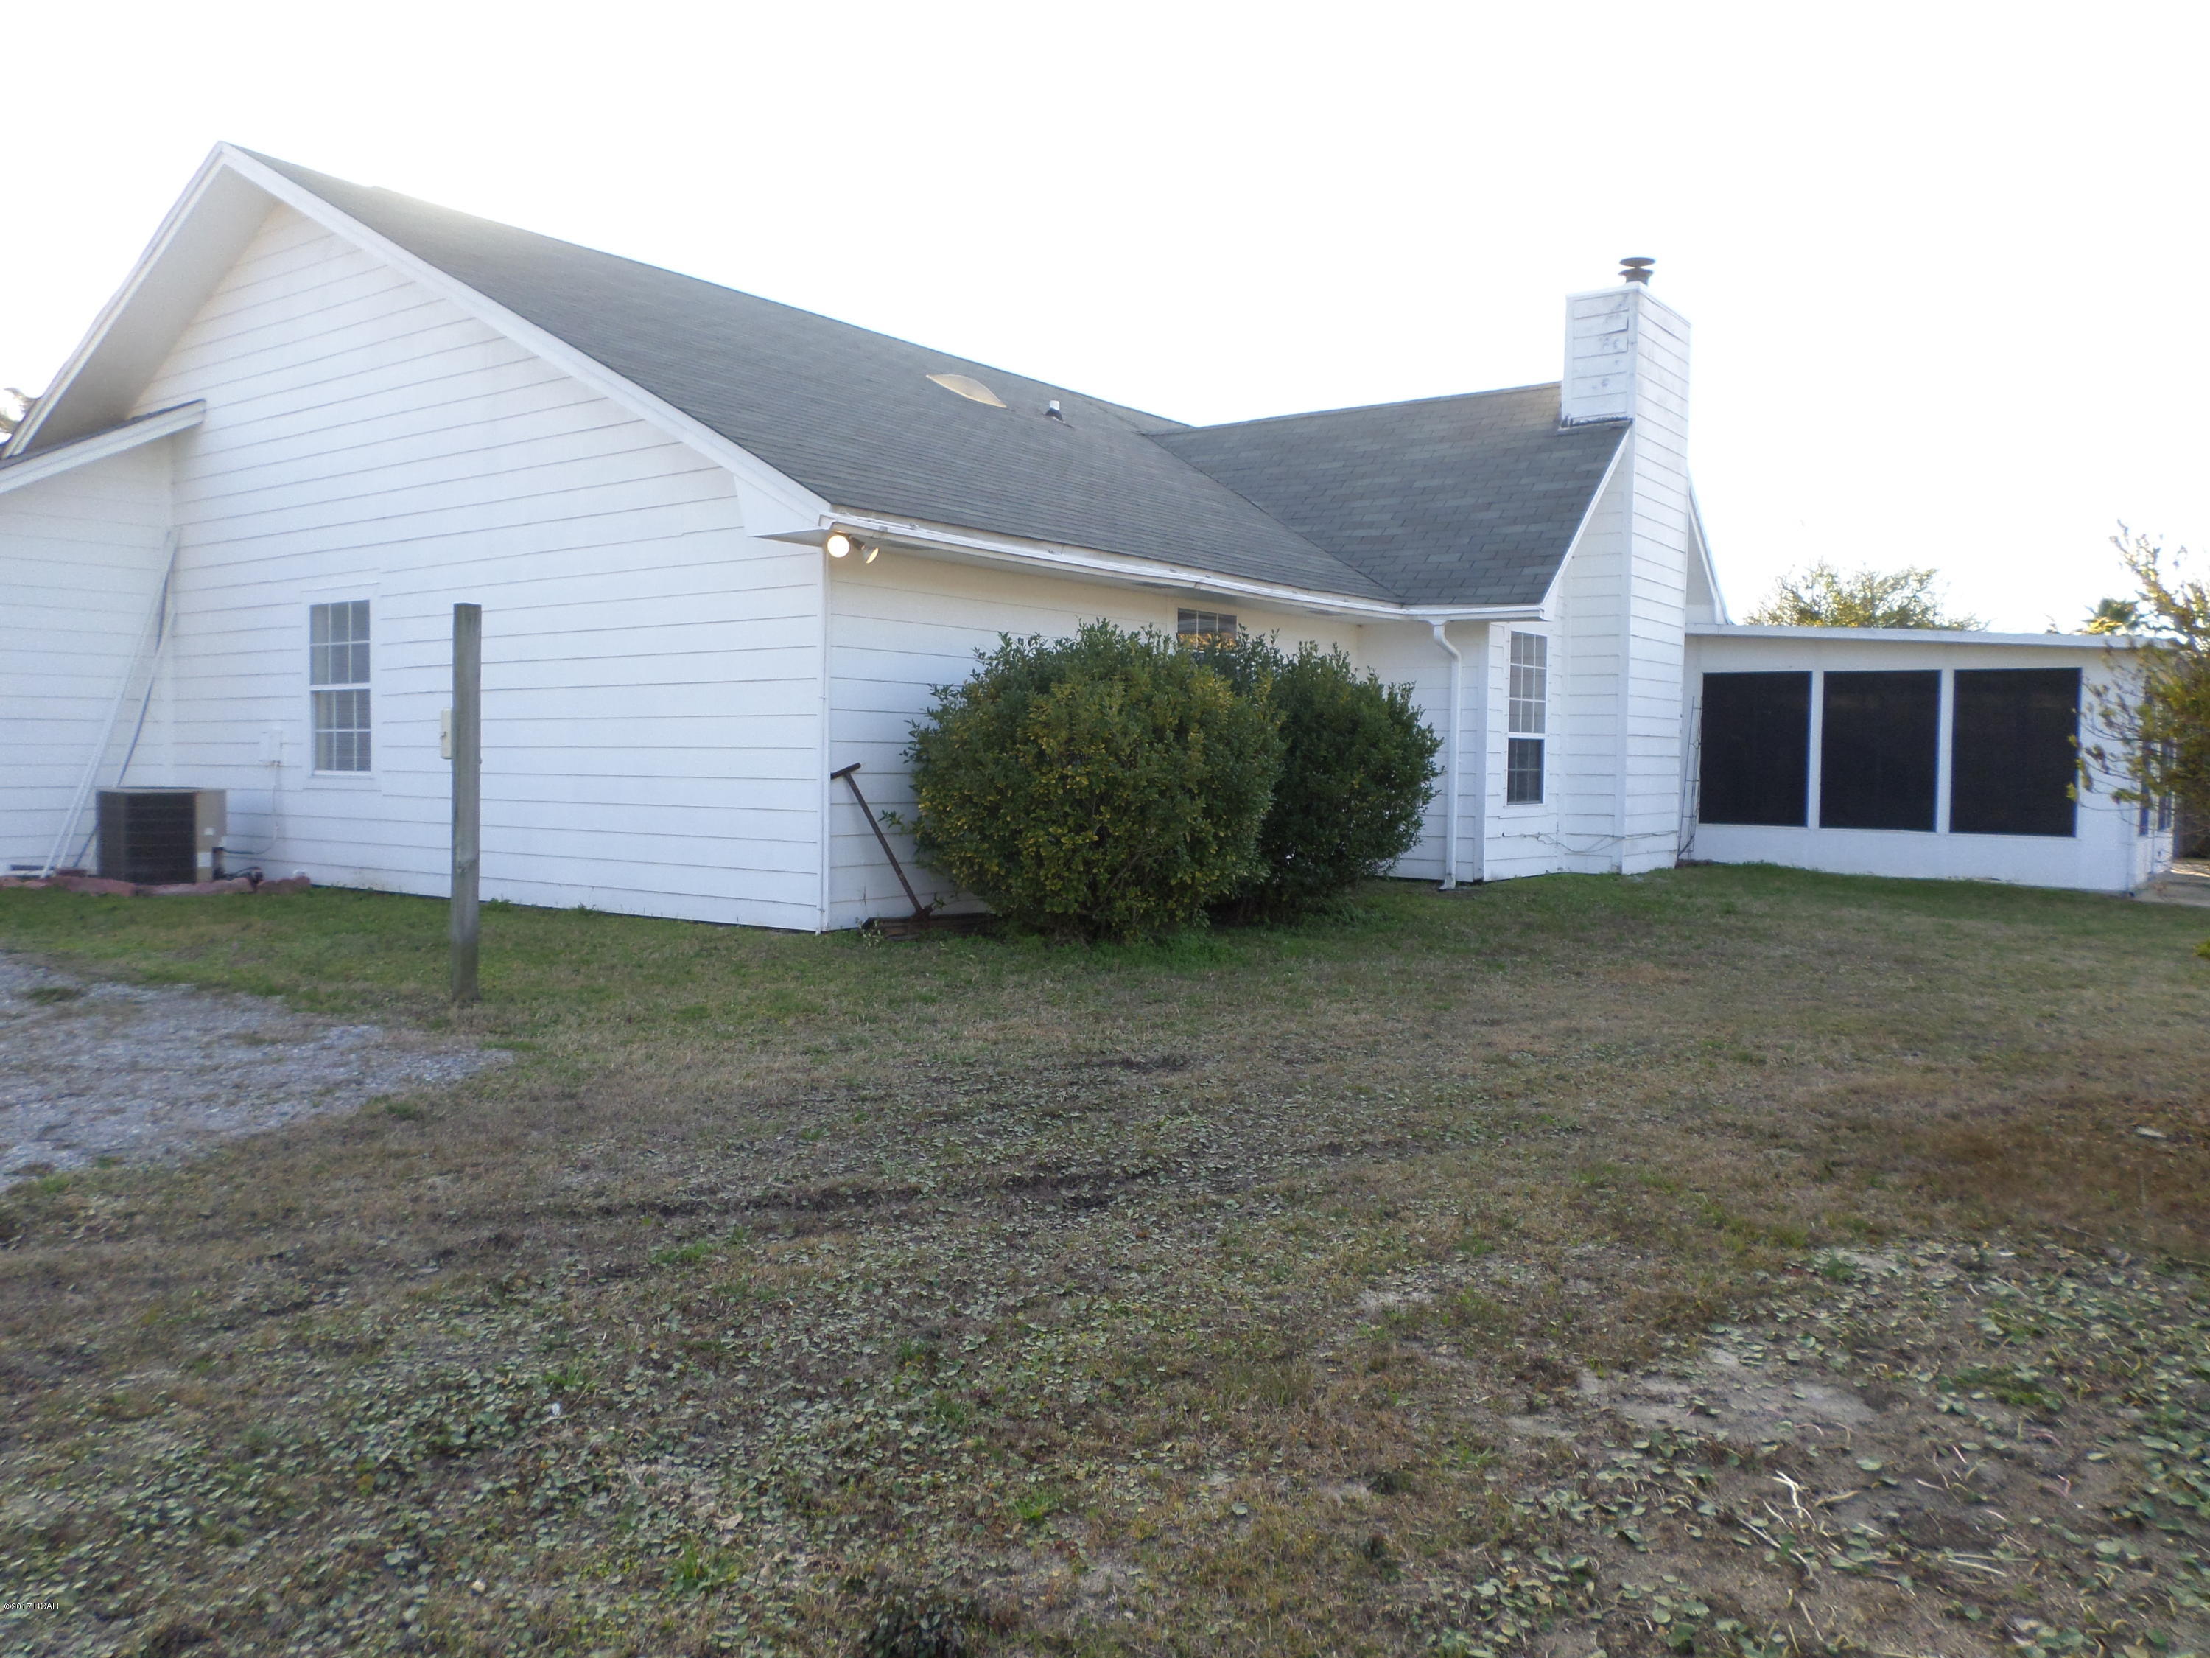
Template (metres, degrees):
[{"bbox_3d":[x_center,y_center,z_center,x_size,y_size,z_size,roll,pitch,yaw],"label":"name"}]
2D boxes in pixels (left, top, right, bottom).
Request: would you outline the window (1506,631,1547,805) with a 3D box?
[{"bbox_3d":[4.100,-1.062,15.479,0.100,1.640,0.955,2,3,36],"label":"window"}]

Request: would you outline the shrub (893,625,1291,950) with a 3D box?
[{"bbox_3d":[-0.074,-0.301,9.973,2.250,1.950,2.300,0,3,0],"label":"shrub"}]

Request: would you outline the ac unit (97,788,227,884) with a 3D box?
[{"bbox_3d":[-7.446,0.057,12.599,0.690,0.735,0.690,2,3,36],"label":"ac unit"}]

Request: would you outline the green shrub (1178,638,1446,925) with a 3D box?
[{"bbox_3d":[1.468,-0.403,11.743,1.950,2.020,2.000,0,3,0],"label":"green shrub"}]

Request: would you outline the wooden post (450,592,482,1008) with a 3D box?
[{"bbox_3d":[-2.948,-0.110,7.359,0.093,1.848,0.093,3,3,36],"label":"wooden post"}]

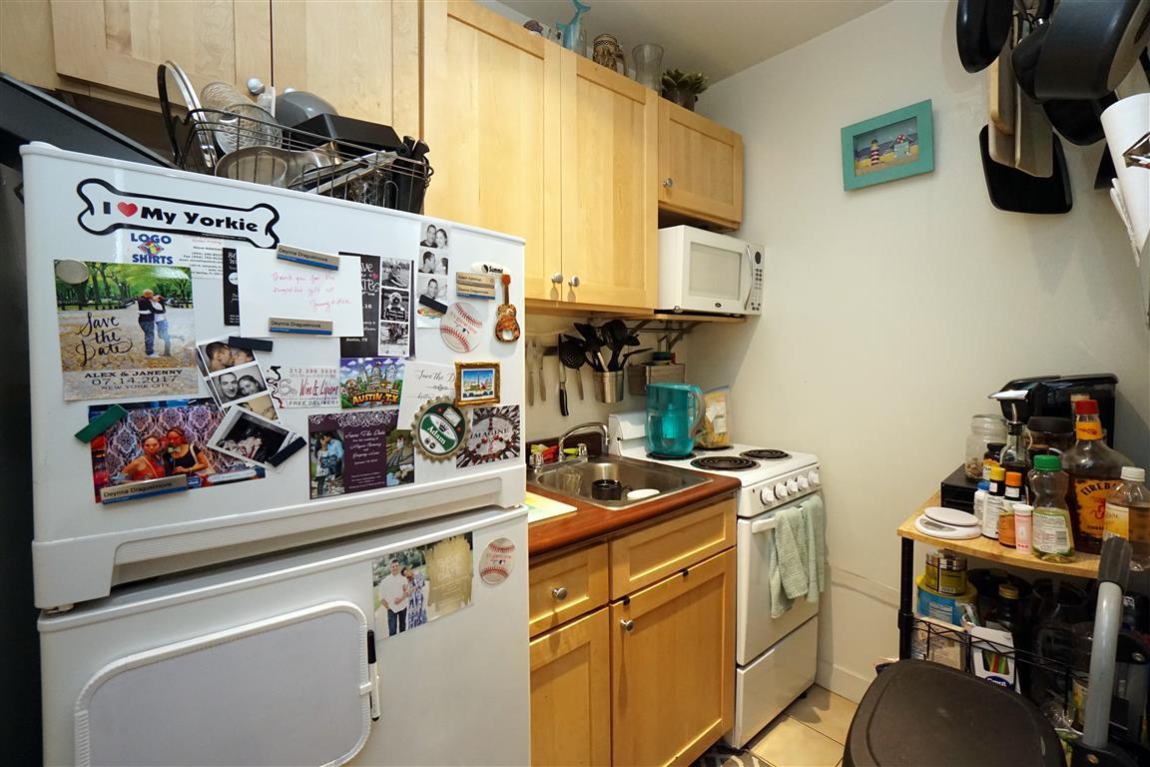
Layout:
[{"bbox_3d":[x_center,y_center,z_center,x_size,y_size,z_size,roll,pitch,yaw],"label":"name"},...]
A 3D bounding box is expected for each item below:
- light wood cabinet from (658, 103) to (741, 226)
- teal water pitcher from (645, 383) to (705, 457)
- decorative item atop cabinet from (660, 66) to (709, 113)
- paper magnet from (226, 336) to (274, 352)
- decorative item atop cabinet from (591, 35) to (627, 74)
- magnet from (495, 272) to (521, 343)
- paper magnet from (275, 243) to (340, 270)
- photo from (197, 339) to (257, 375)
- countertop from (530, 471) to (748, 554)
[{"bbox_3d":[0.403,-0.848,1.996,0.532,0.384,0.318,-2,3,-39],"label":"light wood cabinet"},{"bbox_3d":[0.374,0.131,1.785,0.245,0.257,0.135,2,3,40],"label":"teal water pitcher"},{"bbox_3d":[0.454,-1.201,2.009,0.180,0.232,0.180,0,3,0],"label":"decorative item atop cabinet"},{"bbox_3d":[-0.416,-0.051,0.617,0.046,0.011,0.005,7,-2,-39],"label":"paper magnet"},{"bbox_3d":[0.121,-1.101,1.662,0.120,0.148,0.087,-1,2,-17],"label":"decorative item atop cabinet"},{"bbox_3d":[-0.114,-0.126,0.818,0.048,0.115,0.012,0,2,-39],"label":"magnet"},{"bbox_3d":[-0.348,-0.165,0.627,0.072,0.018,0.006,3,0,-39],"label":"paper magnet"},{"bbox_3d":[-0.418,-0.036,0.577,0.052,0.038,0.006,-22,16,-36],"label":"photo"},{"bbox_3d":[-0.016,0.318,1.467,0.852,0.042,0.655,-2,3,-39],"label":"countertop"}]

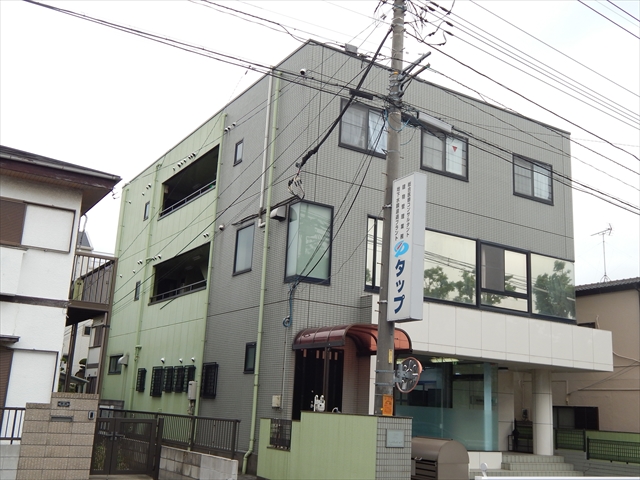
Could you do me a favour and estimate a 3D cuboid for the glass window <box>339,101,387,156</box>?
[{"bbox_3d":[1.290,-2.896,18.630,1.770,1.330,0.100,11,-16,-30],"label":"glass window"}]

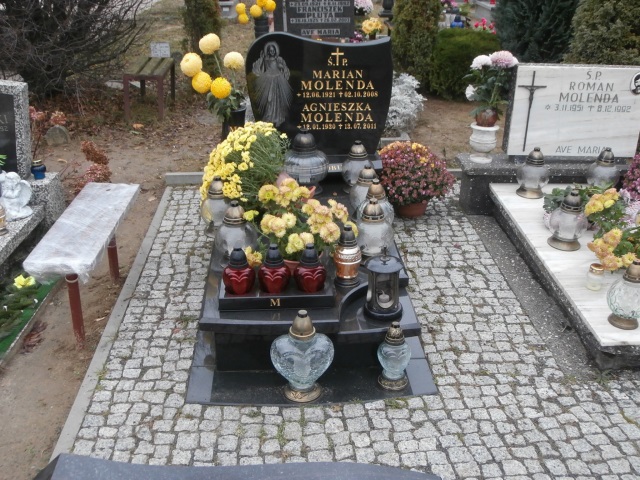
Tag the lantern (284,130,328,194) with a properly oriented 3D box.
[{"bbox_3d":[-0.076,-0.423,3.732,0.240,0.330,0.240,-1,26,-3],"label":"lantern"}]

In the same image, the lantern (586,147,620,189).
[{"bbox_3d":[1.626,-0.394,4.029,0.185,0.275,0.185,-1,26,-3],"label":"lantern"}]

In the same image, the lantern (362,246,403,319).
[{"bbox_3d":[0.243,0.153,2.652,0.147,0.258,0.147,-1,25,-3],"label":"lantern"}]

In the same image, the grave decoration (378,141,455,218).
[{"bbox_3d":[0.570,-0.356,4.155,0.450,0.450,0.450,-1,26,-3],"label":"grave decoration"}]

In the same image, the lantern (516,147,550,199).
[{"bbox_3d":[1.224,-0.391,4.019,0.185,0.275,0.185,-1,26,-3],"label":"lantern"}]

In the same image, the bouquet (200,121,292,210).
[{"bbox_3d":[-0.362,-0.347,3.420,0.420,0.440,0.400,-1,26,-3],"label":"bouquet"}]

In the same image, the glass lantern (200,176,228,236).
[{"bbox_3d":[-0.462,-0.156,3.239,0.168,0.270,0.168,-1,26,-3],"label":"glass lantern"}]

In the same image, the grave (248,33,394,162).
[{"bbox_3d":[0.000,-0.811,3.929,0.800,0.690,0.090,-1,25,-3],"label":"grave"}]

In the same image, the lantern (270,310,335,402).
[{"bbox_3d":[-0.062,0.409,2.483,0.222,0.342,0.140,-1,25,-3],"label":"lantern"}]

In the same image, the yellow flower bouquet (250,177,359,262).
[{"bbox_3d":[-0.077,-0.089,2.980,0.430,0.320,0.420,-1,25,-3],"label":"yellow flower bouquet"}]

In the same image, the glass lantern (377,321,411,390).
[{"bbox_3d":[0.283,0.428,2.666,0.125,0.255,0.115,-1,26,-3],"label":"glass lantern"}]

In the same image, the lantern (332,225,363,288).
[{"bbox_3d":[0.110,0.057,2.761,0.107,0.240,0.107,-1,25,-3],"label":"lantern"}]

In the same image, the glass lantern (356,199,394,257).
[{"bbox_3d":[0.238,-0.048,3.019,0.168,0.270,0.168,-1,26,-3],"label":"glass lantern"}]

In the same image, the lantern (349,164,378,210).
[{"bbox_3d":[0.232,-0.216,3.313,0.168,0.270,0.168,-1,25,-3],"label":"lantern"}]

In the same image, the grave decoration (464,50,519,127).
[{"bbox_3d":[0.952,-0.836,3.925,0.290,0.410,0.270,-1,25,-3],"label":"grave decoration"}]

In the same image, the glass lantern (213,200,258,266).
[{"bbox_3d":[-0.354,-0.031,2.905,0.183,0.278,0.183,-1,25,-3],"label":"glass lantern"}]

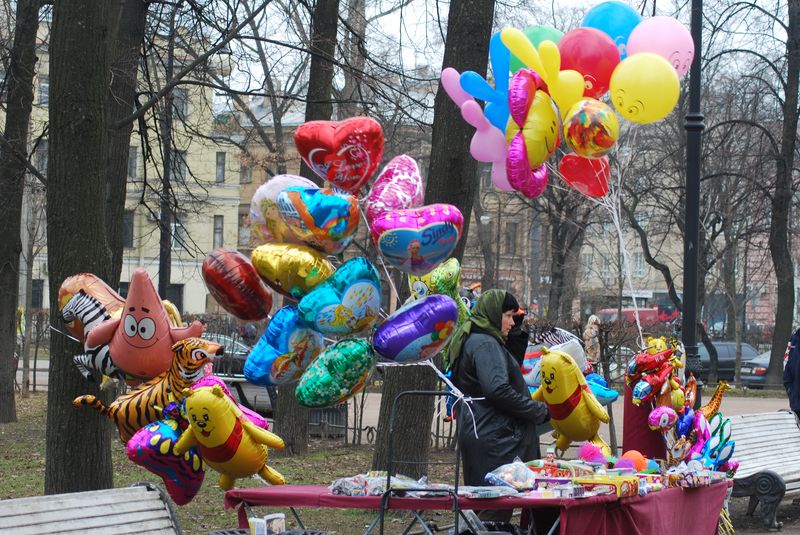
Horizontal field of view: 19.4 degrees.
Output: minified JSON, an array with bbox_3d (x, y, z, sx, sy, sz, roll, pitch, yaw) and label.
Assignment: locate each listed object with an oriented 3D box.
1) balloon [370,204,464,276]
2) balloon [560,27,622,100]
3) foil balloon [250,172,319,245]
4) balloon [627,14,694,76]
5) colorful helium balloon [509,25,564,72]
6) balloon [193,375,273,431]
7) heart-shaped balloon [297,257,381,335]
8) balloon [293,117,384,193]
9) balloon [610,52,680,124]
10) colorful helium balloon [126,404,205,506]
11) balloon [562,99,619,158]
[{"bbox_3d":[0.081,-0.120,10.800,0.430,0.380,0.200,-8,31,-3],"label":"balloon"},{"bbox_3d":[0.884,-0.959,10.900,0.295,0.335,0.295,0,12,0],"label":"balloon"},{"bbox_3d":[-0.511,-0.252,10.900,0.400,0.370,0.200,-11,22,9],"label":"foil balloon"},{"bbox_3d":[1.227,-1.022,11.000,0.315,0.340,0.315,0,12,0],"label":"balloon"},{"bbox_3d":[0.668,-1.008,11.100,0.290,0.325,0.290,1,-1,0],"label":"colorful helium balloon"},{"bbox_3d":[-0.804,0.661,10.950,0.380,0.360,0.170,-35,10,22],"label":"balloon"},{"bbox_3d":[-0.263,0.139,10.500,0.410,0.370,0.200,-29,38,0],"label":"heart-shaped balloon"},{"bbox_3d":[-0.268,-0.504,10.700,0.410,0.370,0.200,-13,25,0],"label":"balloon"},{"bbox_3d":[1.125,-0.820,10.700,0.320,0.335,0.320,-2,37,1],"label":"balloon"},{"bbox_3d":[-1.071,0.856,10.800,0.420,0.450,0.180,-35,10,22],"label":"colorful helium balloon"},{"bbox_3d":[0.881,-0.643,10.800,0.255,0.270,0.250,0,-2,6],"label":"balloon"}]

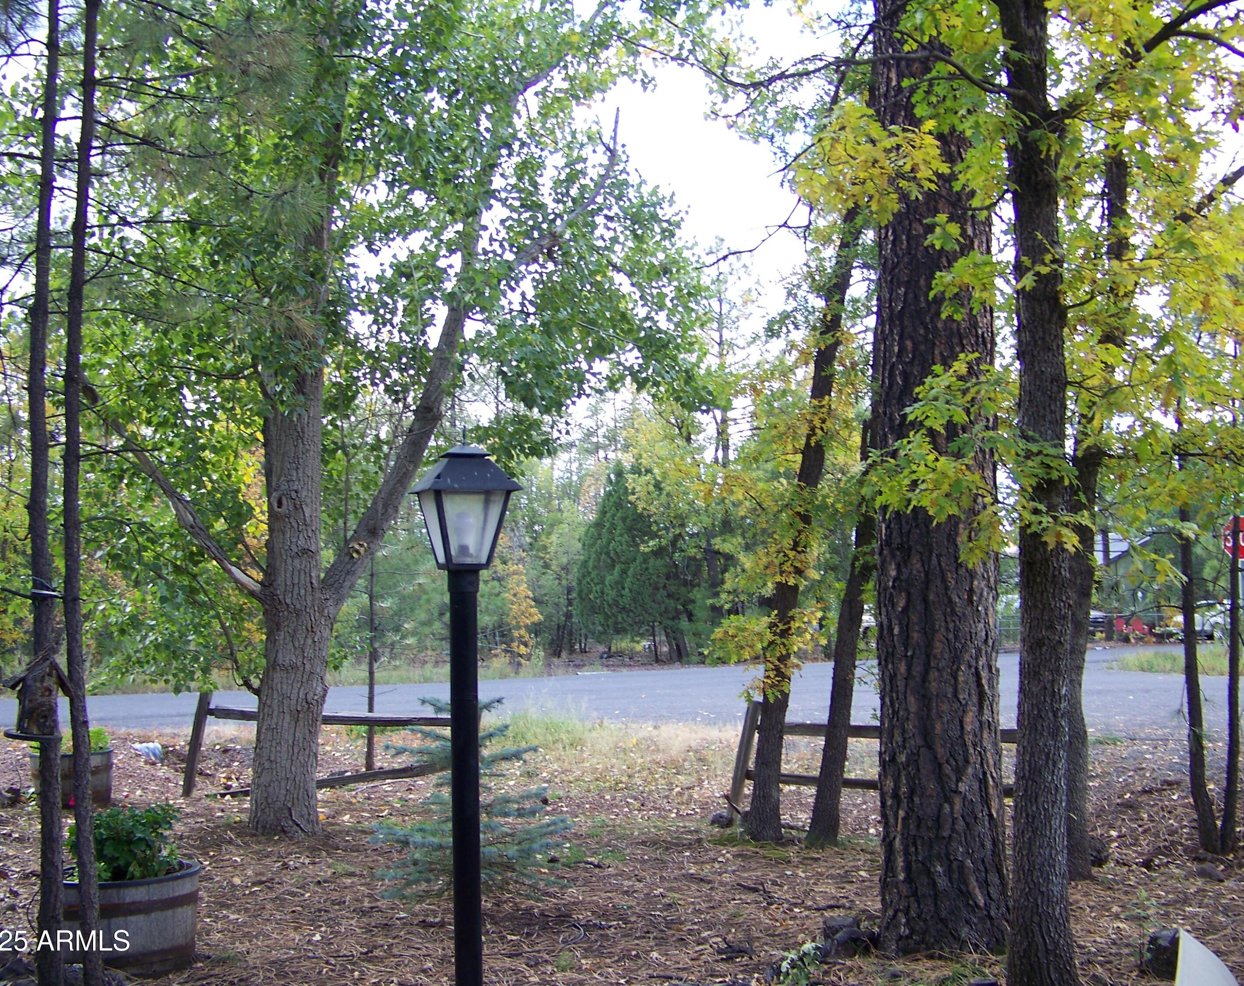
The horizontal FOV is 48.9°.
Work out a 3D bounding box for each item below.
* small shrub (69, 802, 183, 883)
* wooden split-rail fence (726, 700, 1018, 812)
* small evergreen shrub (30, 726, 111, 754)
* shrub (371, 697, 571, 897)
[{"bbox_3d":[-2.040,1.430,5.600,0.450,0.310,0.420,-1,-4,0],"label":"small shrub"},{"bbox_3d":[1.880,1.930,9.930,2.300,0.860,0.180,-2,-4,14],"label":"wooden split-rail fence"},{"bbox_3d":[-4.150,1.870,10.300,0.560,0.220,0.500,-1,-4,0],"label":"small evergreen shrub"},{"bbox_3d":[-0.790,1.550,7.150,1.030,1.030,1.000,-1,-4,0],"label":"shrub"}]

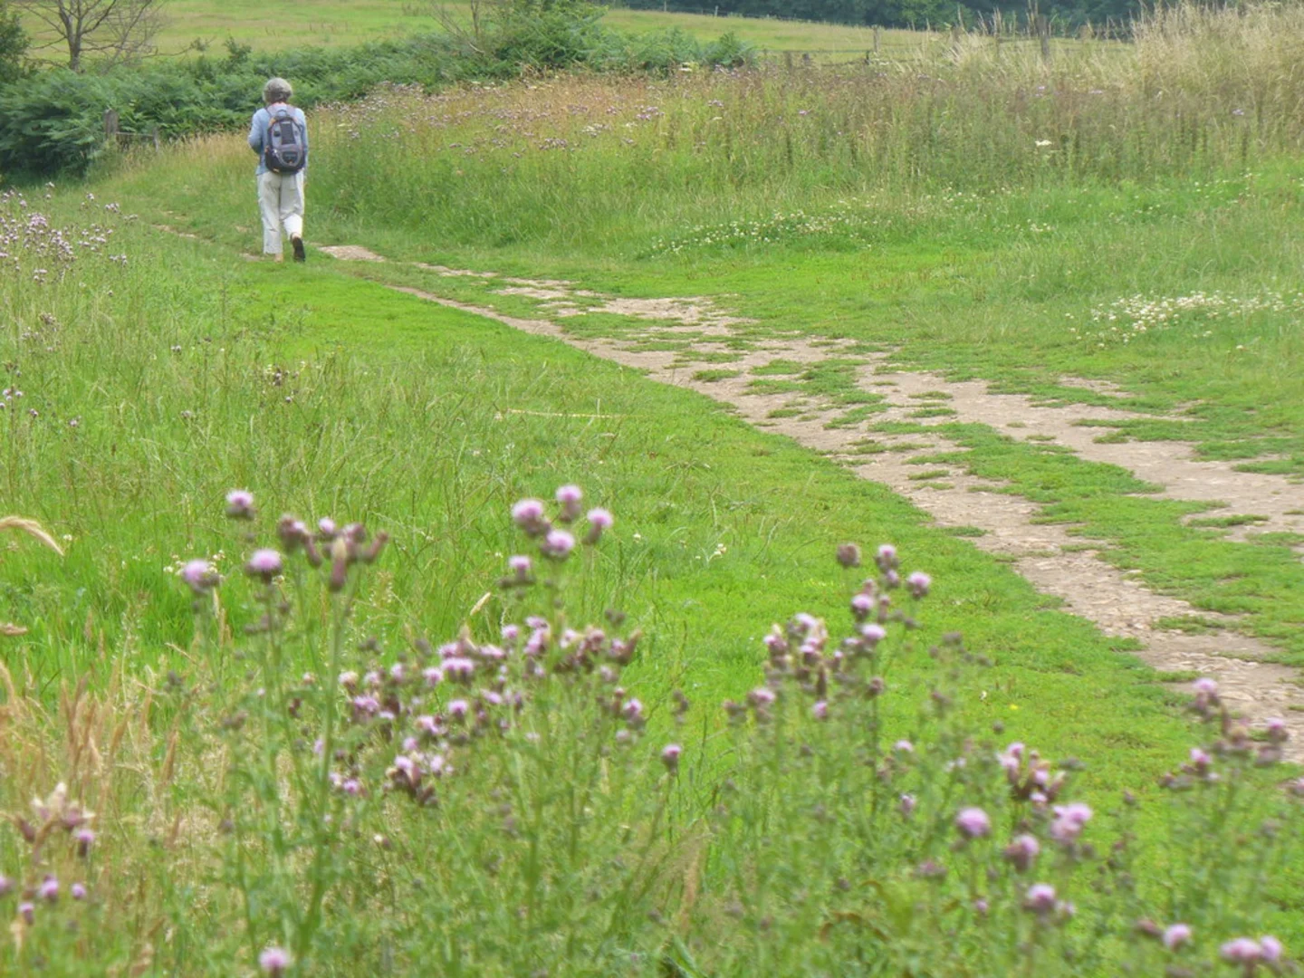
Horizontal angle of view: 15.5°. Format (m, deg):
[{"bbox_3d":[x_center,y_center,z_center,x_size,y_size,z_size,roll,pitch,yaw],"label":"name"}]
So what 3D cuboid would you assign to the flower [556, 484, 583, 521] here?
[{"bbox_3d":[-0.069,0.012,4.000,0.023,0.032,0.023,0,5,0],"label":"flower"}]

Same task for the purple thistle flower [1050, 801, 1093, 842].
[{"bbox_3d":[0.298,0.236,3.400,0.029,0.028,0.025,6,6,0],"label":"purple thistle flower"}]

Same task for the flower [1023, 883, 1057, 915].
[{"bbox_3d":[0.308,0.325,3.800,0.027,0.025,0.027,0,5,0],"label":"flower"}]

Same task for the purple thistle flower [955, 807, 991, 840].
[{"bbox_3d":[0.228,0.238,3.400,0.025,0.024,0.025,0,12,0],"label":"purple thistle flower"}]

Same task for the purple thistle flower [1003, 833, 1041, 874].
[{"bbox_3d":[0.294,0.289,3.800,0.030,0.031,0.030,11,5,-1],"label":"purple thistle flower"}]

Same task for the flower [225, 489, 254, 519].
[{"bbox_3d":[-0.344,0.013,4.000,0.024,0.026,0.024,0,5,0],"label":"flower"}]

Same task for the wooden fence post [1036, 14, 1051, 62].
[{"bbox_3d":[4.774,-5.231,58.000,0.115,1.150,0.115,-6,5,0],"label":"wooden fence post"}]

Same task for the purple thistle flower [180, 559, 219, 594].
[{"bbox_3d":[-0.331,0.064,3.500,0.025,0.026,0.025,-18,7,0],"label":"purple thistle flower"}]

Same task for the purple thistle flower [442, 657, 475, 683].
[{"bbox_3d":[-0.206,0.193,5.100,0.034,0.026,0.025,0,5,0],"label":"purple thistle flower"}]

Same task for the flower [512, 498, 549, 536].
[{"bbox_3d":[-0.094,0.022,3.700,0.024,0.028,0.024,-18,6,0],"label":"flower"}]

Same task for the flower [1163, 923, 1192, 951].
[{"bbox_3d":[0.417,0.356,3.800,0.023,0.023,0.023,6,5,0],"label":"flower"}]

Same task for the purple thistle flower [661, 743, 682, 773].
[{"bbox_3d":[0.019,0.270,4.800,0.019,0.028,0.019,5,5,0],"label":"purple thistle flower"}]

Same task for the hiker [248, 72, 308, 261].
[{"bbox_3d":[-3.372,-2.884,43.200,0.540,1.660,0.600,-1,5,-13],"label":"hiker"}]

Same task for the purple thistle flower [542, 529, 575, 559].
[{"bbox_3d":[-0.073,0.043,3.750,0.024,0.023,0.024,9,7,0],"label":"purple thistle flower"}]

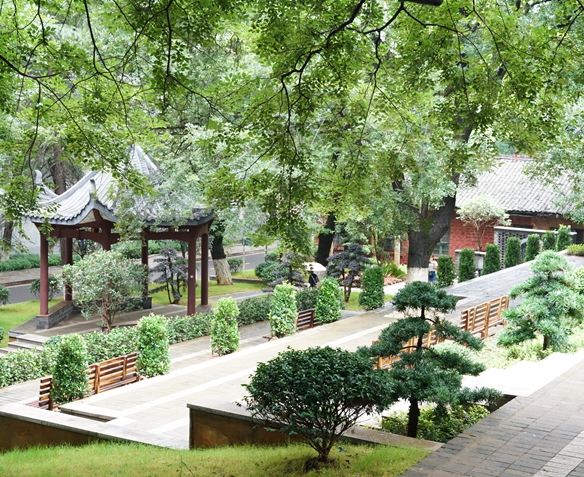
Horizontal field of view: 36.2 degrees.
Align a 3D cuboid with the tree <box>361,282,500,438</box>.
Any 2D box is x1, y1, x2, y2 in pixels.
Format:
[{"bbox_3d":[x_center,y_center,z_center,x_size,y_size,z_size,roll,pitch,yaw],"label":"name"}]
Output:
[{"bbox_3d":[2.263,2.040,14.805,2.239,2.640,2.100,0,5,0],"label":"tree"}]

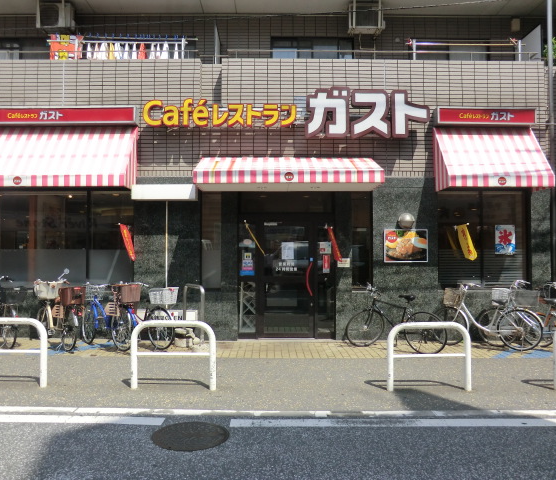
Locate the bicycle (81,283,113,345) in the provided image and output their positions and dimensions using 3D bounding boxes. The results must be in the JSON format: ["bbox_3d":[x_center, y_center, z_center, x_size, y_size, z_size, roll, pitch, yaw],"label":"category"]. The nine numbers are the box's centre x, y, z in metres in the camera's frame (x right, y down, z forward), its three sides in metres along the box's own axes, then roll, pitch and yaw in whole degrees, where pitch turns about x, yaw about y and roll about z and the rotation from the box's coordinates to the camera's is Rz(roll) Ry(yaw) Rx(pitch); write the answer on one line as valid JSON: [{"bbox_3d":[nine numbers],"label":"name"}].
[{"bbox_3d":[-2.930,1.253,7.420,0.560,1.060,1.660,1,-2,-43],"label":"bicycle"}]

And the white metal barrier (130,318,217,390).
[{"bbox_3d":[-1.226,1.359,5.220,1.000,0.825,0.078,0,-1,0],"label":"white metal barrier"}]

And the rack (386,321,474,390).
[{"bbox_3d":[1.804,1.394,5.280,1.000,0.825,0.078,0,-1,0],"label":"rack"}]

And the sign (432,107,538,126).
[{"bbox_3d":[3.657,-2.160,7.875,1.713,0.316,0.220,0,-1,0],"label":"sign"}]

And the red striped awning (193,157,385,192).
[{"bbox_3d":[0.181,-1.185,7.550,3.078,0.584,0.840,0,-1,0],"label":"red striped awning"}]

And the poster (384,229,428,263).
[{"bbox_3d":[2.288,0.108,7.900,0.770,0.585,0.050,0,-1,0],"label":"poster"}]

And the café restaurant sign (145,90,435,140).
[{"bbox_3d":[0.149,-2.194,7.795,4.962,0.879,0.220,0,-1,0],"label":"café restaurant sign"}]

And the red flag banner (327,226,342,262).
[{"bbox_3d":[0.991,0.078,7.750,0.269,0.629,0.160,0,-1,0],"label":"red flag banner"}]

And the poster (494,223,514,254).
[{"bbox_3d":[4.076,0.004,7.950,0.360,0.520,0.020,0,-1,0],"label":"poster"}]

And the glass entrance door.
[{"bbox_3d":[0.161,0.666,8.061,1.751,2.218,0.100,0,-1,0],"label":"glass entrance door"}]

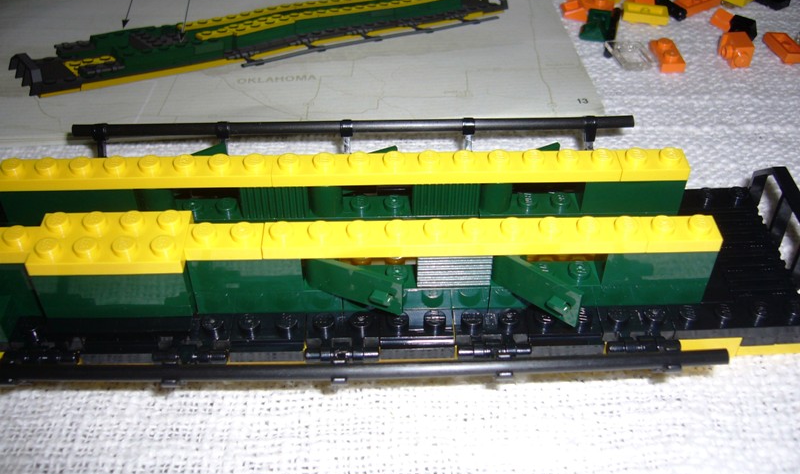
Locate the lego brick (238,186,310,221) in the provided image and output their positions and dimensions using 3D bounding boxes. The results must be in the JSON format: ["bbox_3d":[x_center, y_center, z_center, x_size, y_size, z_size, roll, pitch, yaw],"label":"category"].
[{"bbox_3d":[-0.029,-0.011,0.195,0.016,0.011,0.008,-1,42,1],"label":"lego brick"}]

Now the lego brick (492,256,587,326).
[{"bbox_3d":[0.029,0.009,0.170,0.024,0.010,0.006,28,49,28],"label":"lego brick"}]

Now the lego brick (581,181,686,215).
[{"bbox_3d":[0.055,-0.012,0.194,0.024,0.010,0.008,-1,43,0],"label":"lego brick"}]

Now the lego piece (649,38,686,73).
[{"bbox_3d":[0.091,-0.062,0.275,0.008,0.005,0.016,-1,43,0],"label":"lego piece"}]

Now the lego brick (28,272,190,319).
[{"bbox_3d":[-0.060,0.008,0.173,0.032,0.012,0.012,-1,42,-1],"label":"lego brick"}]

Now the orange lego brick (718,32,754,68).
[{"bbox_3d":[0.113,-0.062,0.273,0.008,0.008,0.011,-1,43,0],"label":"orange lego brick"}]

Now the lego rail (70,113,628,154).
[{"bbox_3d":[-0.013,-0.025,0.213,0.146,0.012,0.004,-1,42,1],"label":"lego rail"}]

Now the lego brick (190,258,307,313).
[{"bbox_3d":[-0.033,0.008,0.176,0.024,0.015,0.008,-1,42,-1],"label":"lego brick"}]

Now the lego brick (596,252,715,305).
[{"bbox_3d":[0.055,0.006,0.178,0.024,0.016,0.008,-1,42,1],"label":"lego brick"}]

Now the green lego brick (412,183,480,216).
[{"bbox_3d":[0.011,-0.012,0.194,0.016,0.011,0.008,-1,42,1],"label":"green lego brick"}]

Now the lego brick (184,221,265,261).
[{"bbox_3d":[-0.037,0.000,0.173,0.016,0.005,0.008,-1,42,1],"label":"lego brick"}]

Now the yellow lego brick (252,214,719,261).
[{"bbox_3d":[0.019,-0.001,0.171,0.096,0.005,0.008,-1,43,0],"label":"yellow lego brick"}]

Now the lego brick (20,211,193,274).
[{"bbox_3d":[-0.061,0.001,0.169,0.032,0.005,0.016,-1,42,-1],"label":"lego brick"}]

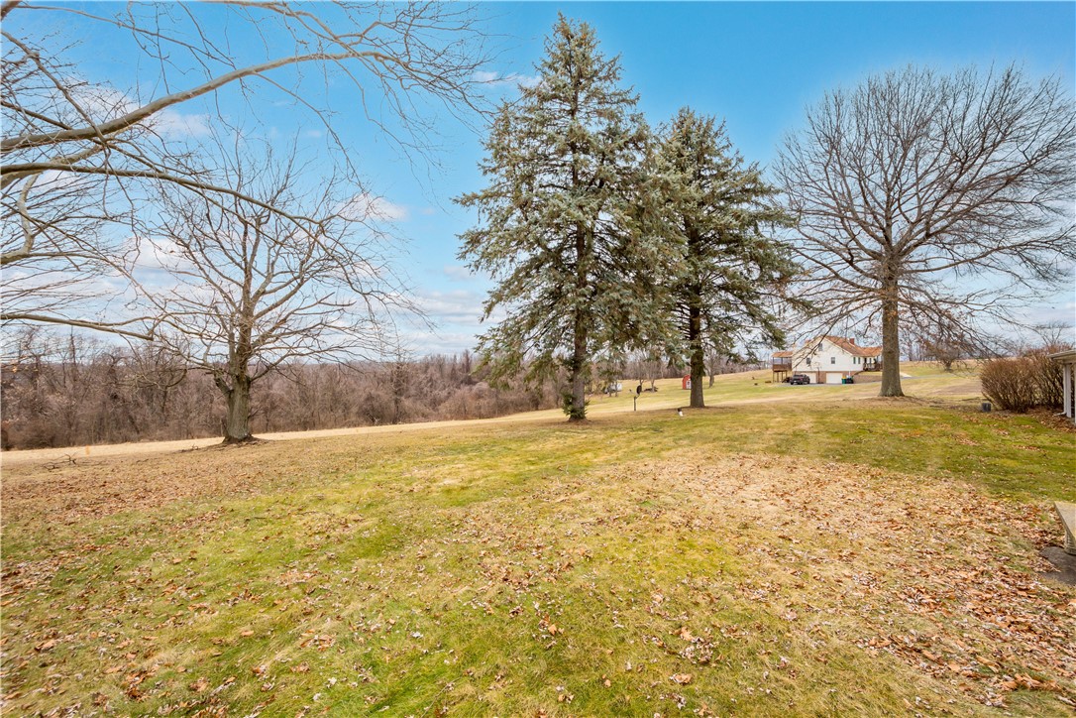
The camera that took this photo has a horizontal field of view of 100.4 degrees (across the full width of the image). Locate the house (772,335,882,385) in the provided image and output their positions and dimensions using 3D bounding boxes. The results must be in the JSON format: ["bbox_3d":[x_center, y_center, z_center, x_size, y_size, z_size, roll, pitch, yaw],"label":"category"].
[{"bbox_3d":[59.600,0.160,91.400,15.500,9.100,17.000,0,0,43],"label":"house"}]

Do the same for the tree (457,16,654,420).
[{"bbox_3d":[1.200,-5.500,17.500,8.000,15.800,7.600,0,0,0],"label":"tree"}]

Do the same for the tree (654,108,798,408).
[{"bbox_3d":[9.600,-5.660,25.000,8.800,16.700,8.400,0,0,0],"label":"tree"}]

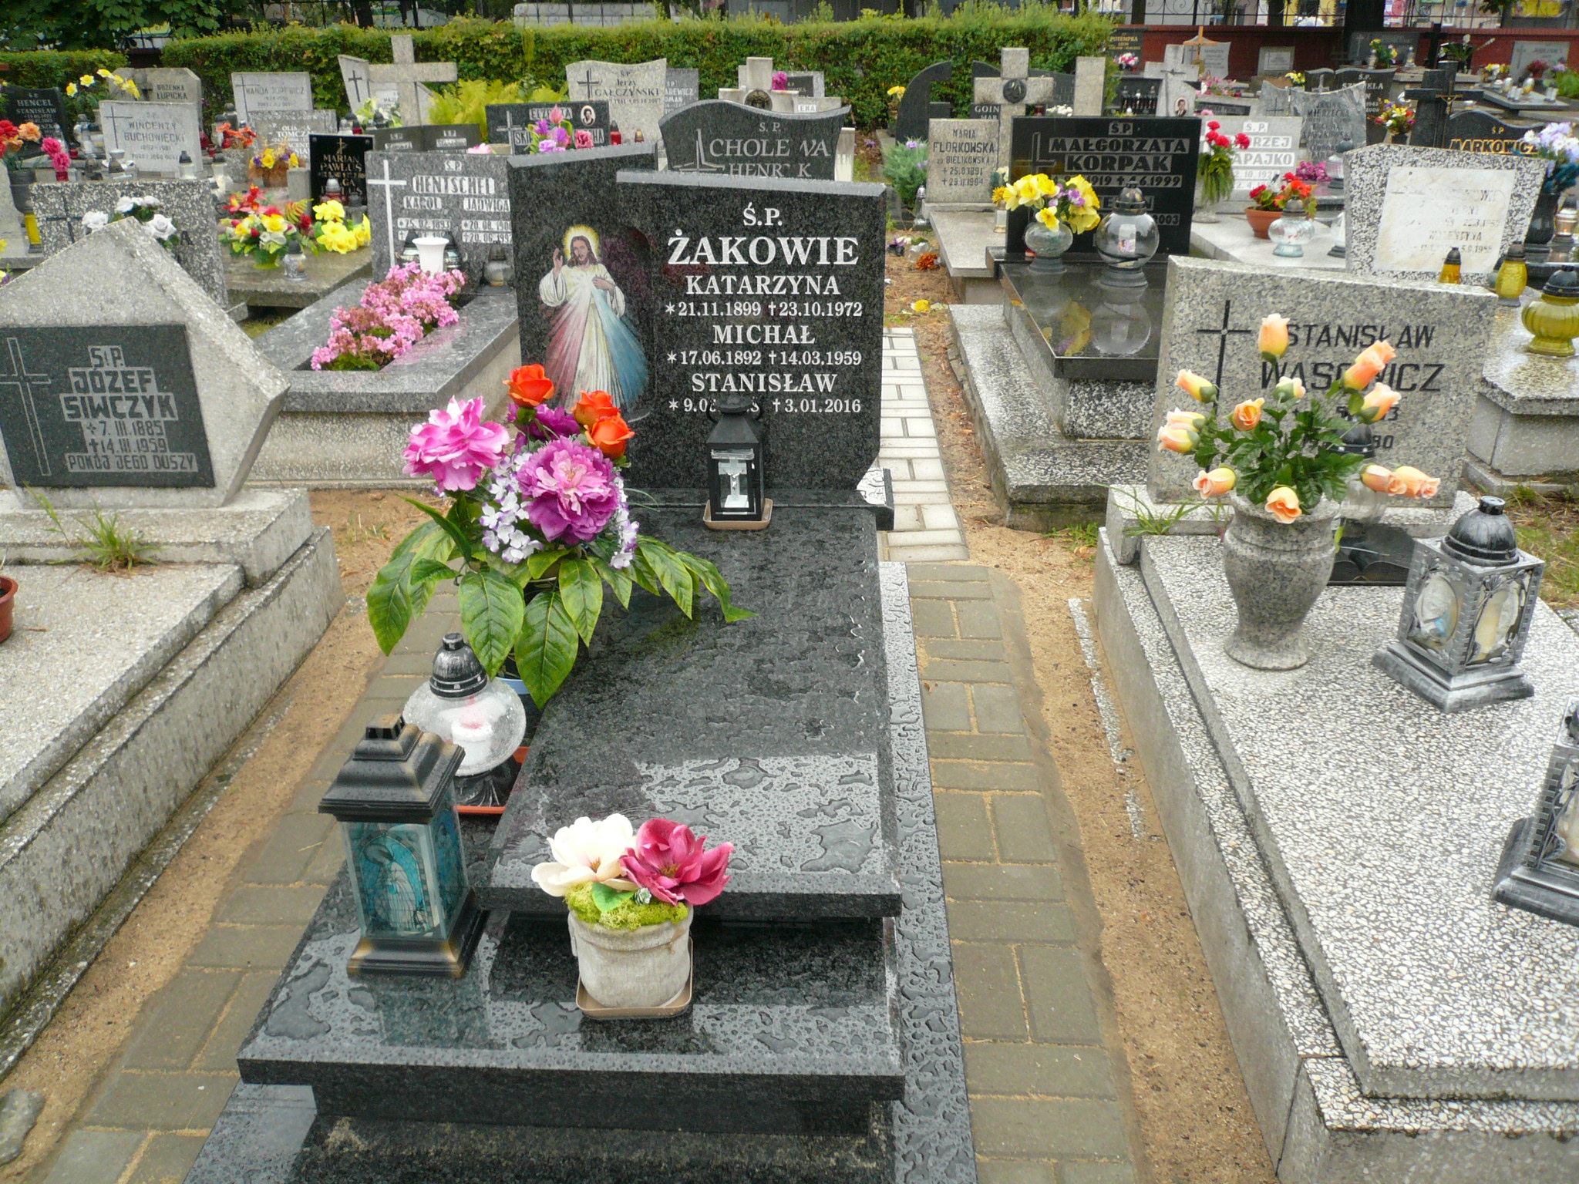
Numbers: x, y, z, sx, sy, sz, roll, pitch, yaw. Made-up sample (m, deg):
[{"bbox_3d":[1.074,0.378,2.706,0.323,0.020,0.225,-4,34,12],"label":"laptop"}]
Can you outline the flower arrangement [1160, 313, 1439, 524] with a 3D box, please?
[{"bbox_3d":[0.854,-0.285,2.151,0.430,0.350,0.370,2,26,4],"label":"flower arrangement"}]

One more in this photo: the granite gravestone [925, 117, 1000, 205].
[{"bbox_3d":[0.963,-2.396,7.103,0.400,0.435,0.100,1,26,2],"label":"granite gravestone"}]

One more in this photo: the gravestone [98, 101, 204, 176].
[{"bbox_3d":[-3.718,-2.634,7.431,0.570,0.390,0.090,1,25,4],"label":"gravestone"}]

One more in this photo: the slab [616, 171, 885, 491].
[{"bbox_3d":[-0.080,-0.570,2.850,0.590,0.700,0.085,0,25,2],"label":"slab"}]

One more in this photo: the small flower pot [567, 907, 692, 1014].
[{"bbox_3d":[-0.204,0.448,1.680,0.153,0.135,0.148,0,25,0],"label":"small flower pot"}]

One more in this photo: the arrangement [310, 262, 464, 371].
[{"bbox_3d":[-1.367,-0.947,4.390,0.340,0.200,0.870,2,26,4],"label":"arrangement"}]

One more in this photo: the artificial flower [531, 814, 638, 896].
[{"bbox_3d":[-0.269,0.348,1.691,0.138,0.098,0.118,1,26,2],"label":"artificial flower"}]

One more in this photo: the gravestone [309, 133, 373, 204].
[{"bbox_3d":[-2.068,-1.863,5.871,0.320,0.440,0.060,1,25,4],"label":"gravestone"}]

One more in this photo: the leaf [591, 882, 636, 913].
[{"bbox_3d":[-0.230,0.407,1.685,0.060,0.037,0.042,1,26,2],"label":"leaf"}]

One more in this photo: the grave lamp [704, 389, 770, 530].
[{"bbox_3d":[-0.105,-0.285,2.695,0.130,0.275,0.130,1,26,2],"label":"grave lamp"}]

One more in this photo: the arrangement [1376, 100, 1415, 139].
[{"bbox_3d":[3.648,-2.845,7.700,0.260,0.250,0.240,0,25,2],"label":"arrangement"}]

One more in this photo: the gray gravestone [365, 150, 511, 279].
[{"bbox_3d":[-1.306,-1.432,4.893,0.610,0.490,0.090,2,26,4],"label":"gray gravestone"}]

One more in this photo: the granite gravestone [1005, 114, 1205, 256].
[{"bbox_3d":[1.226,-1.589,5.004,0.720,0.505,0.080,1,26,2],"label":"granite gravestone"}]

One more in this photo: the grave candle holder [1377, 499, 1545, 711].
[{"bbox_3d":[1.214,0.003,2.261,0.185,0.350,0.185,-8,27,-16],"label":"grave candle holder"}]

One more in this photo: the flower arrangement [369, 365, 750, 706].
[{"bbox_3d":[-0.401,-0.124,2.239,0.655,0.530,0.460,1,26,2],"label":"flower arrangement"}]

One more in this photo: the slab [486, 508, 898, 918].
[{"bbox_3d":[-0.116,0.129,2.322,0.577,0.048,1.320,0,26,2],"label":"slab"}]

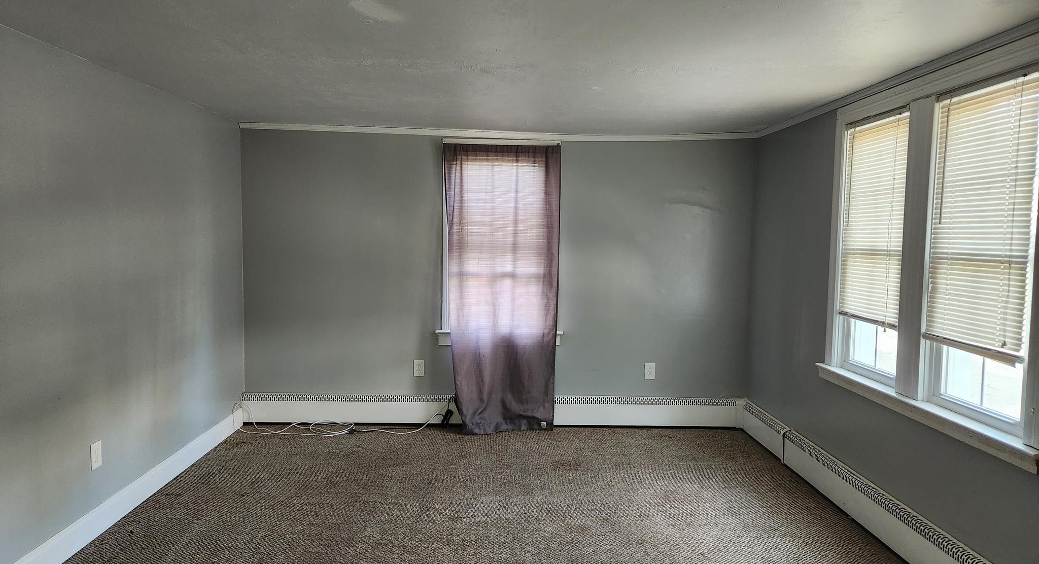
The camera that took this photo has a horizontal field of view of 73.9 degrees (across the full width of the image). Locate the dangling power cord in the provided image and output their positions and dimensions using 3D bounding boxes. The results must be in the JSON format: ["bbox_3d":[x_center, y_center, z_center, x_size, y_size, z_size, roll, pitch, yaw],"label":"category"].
[{"bbox_3d":[-1.217,0.941,4.804,1.476,0.201,0.251,1,4,-2],"label":"dangling power cord"}]

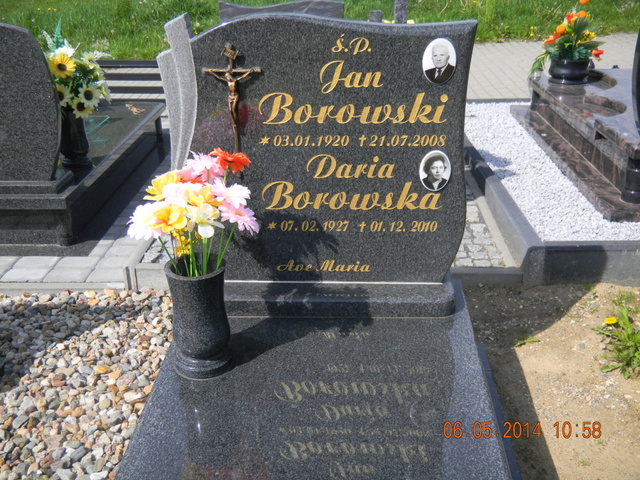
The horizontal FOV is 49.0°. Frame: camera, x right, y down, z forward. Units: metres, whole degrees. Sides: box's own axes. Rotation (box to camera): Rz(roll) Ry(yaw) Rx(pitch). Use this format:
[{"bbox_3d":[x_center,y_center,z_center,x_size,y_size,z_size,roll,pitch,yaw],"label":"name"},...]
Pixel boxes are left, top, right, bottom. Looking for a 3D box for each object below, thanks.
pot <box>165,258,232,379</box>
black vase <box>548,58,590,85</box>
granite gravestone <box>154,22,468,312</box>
[{"bbox_3d":[-0.323,0.202,1.877,0.161,0.290,0.161,-1,25,1],"label":"pot"},{"bbox_3d":[1.518,-1.062,4.340,0.242,0.151,0.242,0,25,3],"label":"black vase"},{"bbox_3d":[-0.001,-0.211,2.042,0.866,0.880,0.219,0,25,3],"label":"granite gravestone"}]

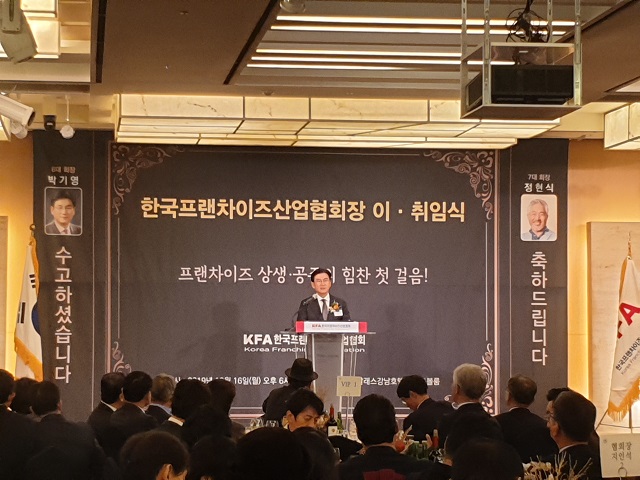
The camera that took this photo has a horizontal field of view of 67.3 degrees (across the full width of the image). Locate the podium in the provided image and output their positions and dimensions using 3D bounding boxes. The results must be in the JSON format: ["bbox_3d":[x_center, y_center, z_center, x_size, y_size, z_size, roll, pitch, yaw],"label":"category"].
[{"bbox_3d":[0.100,1.360,4.600,0.780,1.200,0.500,0,-4,0],"label":"podium"}]

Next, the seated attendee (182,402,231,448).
[{"bbox_3d":[-0.510,1.290,2.200,0.500,1.220,0.720,-1,-4,9],"label":"seated attendee"}]

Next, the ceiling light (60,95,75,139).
[{"bbox_3d":[-2.570,-1.260,4.900,0.140,0.440,0.140,0,-4,6],"label":"ceiling light"}]

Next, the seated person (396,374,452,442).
[{"bbox_3d":[0.690,1.460,3.150,0.750,1.200,0.520,-2,-4,22],"label":"seated person"}]

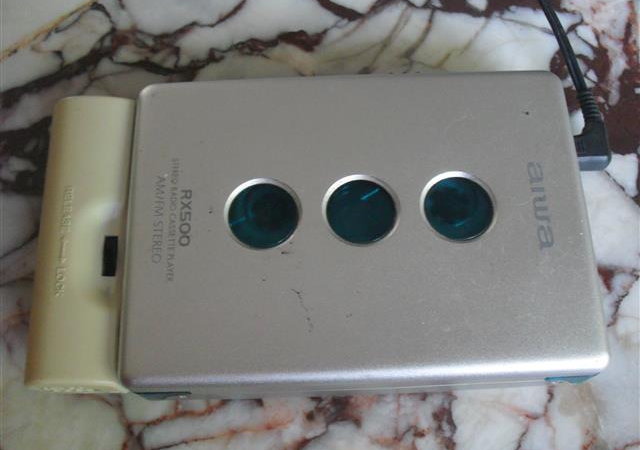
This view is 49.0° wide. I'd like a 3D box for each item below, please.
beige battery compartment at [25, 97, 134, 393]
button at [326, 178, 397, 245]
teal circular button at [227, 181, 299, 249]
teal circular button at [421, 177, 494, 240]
[{"bbox_3d":[-0.057,0.004,0.182,0.024,0.020,0.074,-2,71,0],"label":"beige battery compartment"},{"bbox_3d":[0.010,-0.003,0.173,0.017,0.003,0.017,-2,71,0],"label":"button"},{"bbox_3d":[-0.014,-0.002,0.172,0.017,0.003,0.017,0,71,1],"label":"teal circular button"},{"bbox_3d":[0.034,-0.004,0.173,0.017,0.003,0.017,0,71,1],"label":"teal circular button"}]

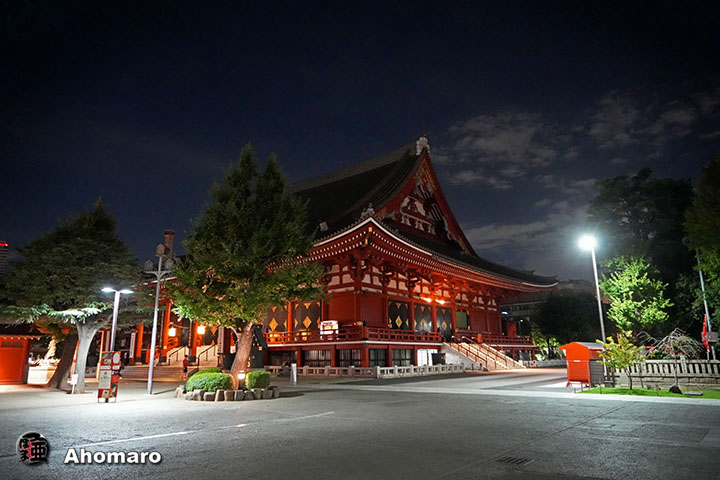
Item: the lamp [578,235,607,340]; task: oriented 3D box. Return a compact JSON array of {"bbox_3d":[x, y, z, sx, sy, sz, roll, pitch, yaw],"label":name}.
[{"bbox_3d":[12.608,3.713,25.317,0.800,7.700,0.800,11,-17,-40],"label":"lamp"}]

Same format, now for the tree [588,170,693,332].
[{"bbox_3d":[21.305,2.079,35.459,8.800,15.500,8.200,-8,-15,30],"label":"tree"}]

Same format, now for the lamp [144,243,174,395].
[{"bbox_3d":[-9.063,3.356,21.200,1.350,6.600,0.950,2,-13,-8],"label":"lamp"}]

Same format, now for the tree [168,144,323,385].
[{"bbox_3d":[-4.918,0.940,20.843,6.600,10.800,6.300,3,-14,-13],"label":"tree"}]

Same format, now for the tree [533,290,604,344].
[{"bbox_3d":[25.324,10.693,58.083,8.800,9.100,7.800,-6,-14,23],"label":"tree"}]

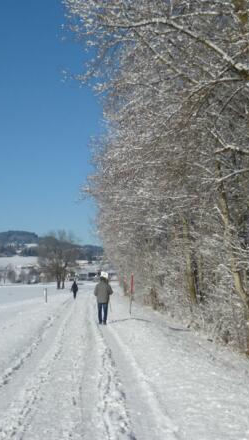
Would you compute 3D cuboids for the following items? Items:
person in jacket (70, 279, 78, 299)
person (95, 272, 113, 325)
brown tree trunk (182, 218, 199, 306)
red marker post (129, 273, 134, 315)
[{"bbox_3d":[-4.468,6.186,83.000,0.600,1.700,0.400,0,-3,-3],"label":"person in jacket"},{"bbox_3d":[-0.703,2.626,31.200,0.640,1.770,0.420,0,-3,-3],"label":"person"},{"bbox_3d":[2.406,1.513,34.000,0.600,3.400,0.450,0,-3,-3],"label":"brown tree trunk"},{"bbox_3d":[0.274,2.897,36.500,0.070,1.680,0.070,0,-3,-3],"label":"red marker post"}]

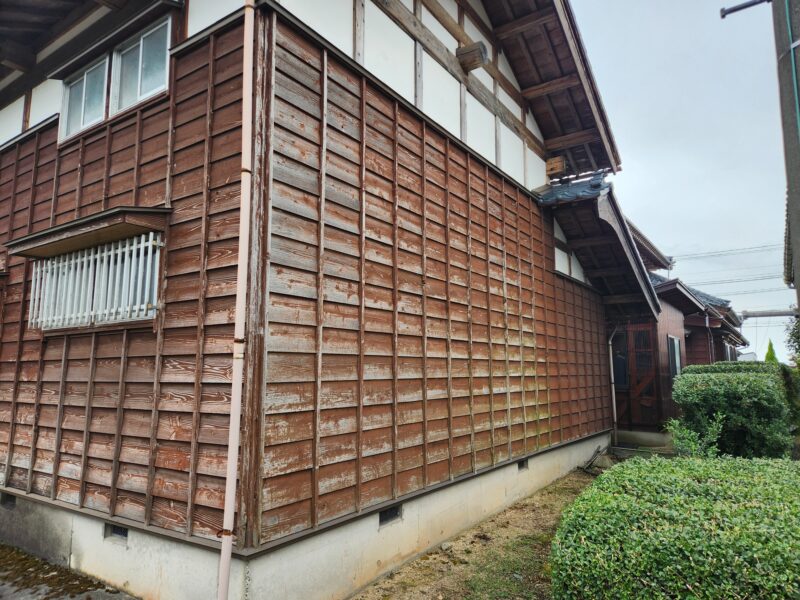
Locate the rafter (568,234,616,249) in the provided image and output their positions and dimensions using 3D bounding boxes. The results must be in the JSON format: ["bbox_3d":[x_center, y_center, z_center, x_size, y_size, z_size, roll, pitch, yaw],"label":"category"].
[{"bbox_3d":[3.087,-0.916,8.483,0.720,0.110,0.120,-5,-9,34],"label":"rafter"}]

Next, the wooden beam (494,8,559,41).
[{"bbox_3d":[1.559,-3.423,6.591,0.780,0.108,0.110,-5,-9,34],"label":"wooden beam"}]

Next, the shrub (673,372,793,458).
[{"bbox_3d":[5.404,1.932,8.723,1.560,1.450,1.400,-5,-9,34],"label":"shrub"}]

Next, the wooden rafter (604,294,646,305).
[{"bbox_3d":[4.161,-0.010,9.918,0.760,0.120,0.120,-5,-9,34],"label":"wooden rafter"}]

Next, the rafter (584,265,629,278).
[{"bbox_3d":[3.616,-0.459,9.206,0.720,0.110,0.120,-5,-9,34],"label":"rafter"}]

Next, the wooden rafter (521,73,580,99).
[{"bbox_3d":[2.029,-2.855,7.130,0.760,0.110,0.120,-5,-9,34],"label":"wooden rafter"}]

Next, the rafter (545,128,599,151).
[{"bbox_3d":[2.518,-2.352,7.788,0.760,0.110,0.120,-5,-9,34],"label":"rafter"}]

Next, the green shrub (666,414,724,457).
[{"bbox_3d":[4.519,2.166,8.202,0.690,0.840,0.700,-5,-9,34],"label":"green shrub"}]

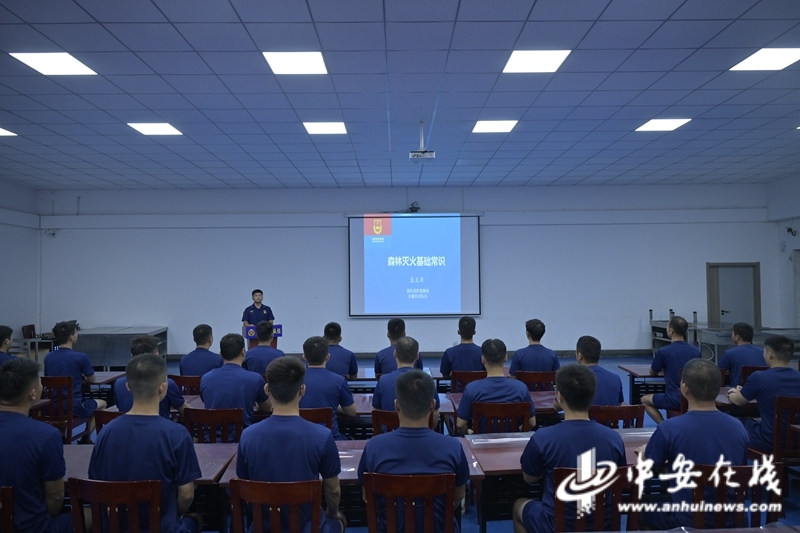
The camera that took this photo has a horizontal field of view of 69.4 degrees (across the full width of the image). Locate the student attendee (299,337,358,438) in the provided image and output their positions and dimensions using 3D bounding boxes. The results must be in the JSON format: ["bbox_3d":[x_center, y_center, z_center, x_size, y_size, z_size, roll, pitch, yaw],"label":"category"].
[{"bbox_3d":[-0.555,1.137,4.021,0.500,1.326,0.680,-1,-2,2],"label":"student attendee"}]

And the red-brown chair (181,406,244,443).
[{"bbox_3d":[-1.248,1.410,4.137,0.420,0.890,0.510,-1,-2,3],"label":"red-brown chair"}]

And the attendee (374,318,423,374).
[{"bbox_3d":[-0.022,1.206,5.716,0.520,1.370,0.760,0,-2,0],"label":"attendee"}]

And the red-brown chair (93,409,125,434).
[{"bbox_3d":[-1.759,1.367,3.886,0.420,0.880,0.500,-1,-2,0],"label":"red-brown chair"}]

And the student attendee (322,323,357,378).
[{"bbox_3d":[-0.647,1.222,5.712,0.520,1.350,0.760,0,-2,0],"label":"student attendee"}]

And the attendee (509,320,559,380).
[{"bbox_3d":[1.264,1.165,5.601,0.490,1.338,0.680,0,-2,-4],"label":"attendee"}]

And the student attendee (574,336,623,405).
[{"bbox_3d":[1.286,1.130,4.051,0.500,1.305,0.680,0,-2,-8],"label":"student attendee"}]

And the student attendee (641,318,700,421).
[{"bbox_3d":[2.658,1.180,5.801,0.500,1.360,0.740,0,-2,-4],"label":"student attendee"}]

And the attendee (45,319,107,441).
[{"bbox_3d":[-3.196,1.219,5.655,0.520,1.370,0.760,-1,-2,3],"label":"attendee"}]

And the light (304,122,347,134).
[{"bbox_3d":[-1.046,-1.969,8.187,0.590,0.060,0.590,0,-2,0],"label":"light"}]

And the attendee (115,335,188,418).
[{"bbox_3d":[-1.834,1.191,4.314,0.540,1.320,0.760,-1,-2,2],"label":"attendee"}]

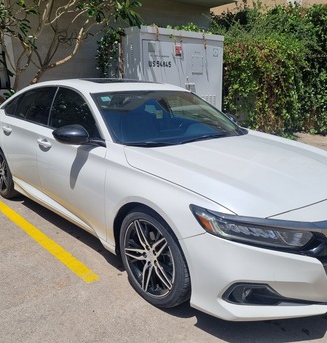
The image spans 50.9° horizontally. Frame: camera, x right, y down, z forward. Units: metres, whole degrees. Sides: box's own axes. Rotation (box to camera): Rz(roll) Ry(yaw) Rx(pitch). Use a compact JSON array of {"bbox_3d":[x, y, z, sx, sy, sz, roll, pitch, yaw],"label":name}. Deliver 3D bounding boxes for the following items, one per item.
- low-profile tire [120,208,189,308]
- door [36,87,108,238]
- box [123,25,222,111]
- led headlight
[{"bbox_3d":[-0.024,0.537,2.234,0.235,0.670,0.670,-10,18,-41],"label":"low-profile tire"},{"bbox_3d":[-0.720,-0.162,2.915,0.310,1.120,1.260,-10,18,-41],"label":"door"},{"bbox_3d":[0.294,-1.954,8.132,2.570,2.420,0.720,-12,18,-39],"label":"box"},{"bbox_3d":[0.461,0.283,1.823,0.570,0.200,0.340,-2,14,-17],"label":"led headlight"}]

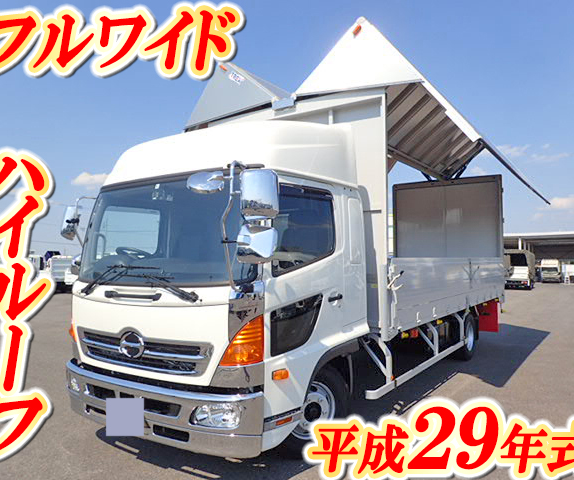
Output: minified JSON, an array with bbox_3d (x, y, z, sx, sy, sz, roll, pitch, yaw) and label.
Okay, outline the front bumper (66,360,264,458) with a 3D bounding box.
[{"bbox_3d":[-1.128,1.275,3.642,2.160,0.420,0.370,-2,-3,34],"label":"front bumper"}]

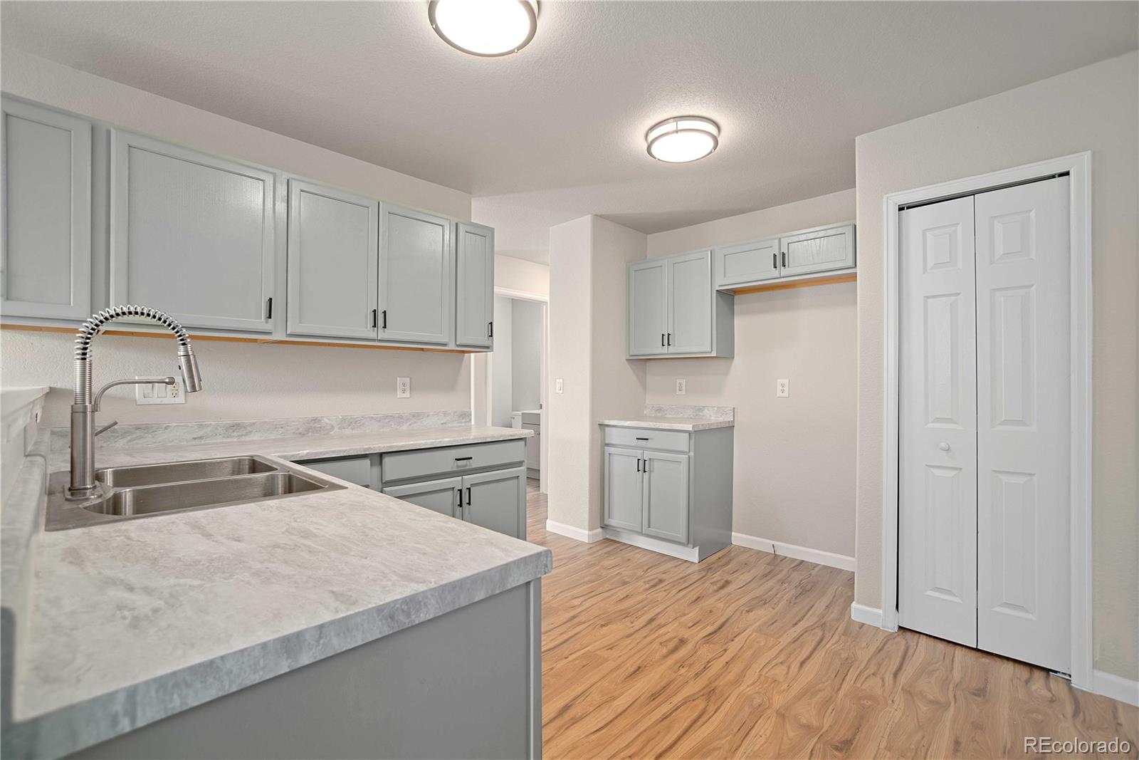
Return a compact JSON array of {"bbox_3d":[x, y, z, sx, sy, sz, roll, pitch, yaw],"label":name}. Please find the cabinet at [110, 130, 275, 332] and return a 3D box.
[{"bbox_3d":[-1.579,-0.552,2.003,0.525,0.715,0.325,0,0,-44],"label":"cabinet"}]

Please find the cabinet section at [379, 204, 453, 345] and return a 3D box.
[{"bbox_3d":[-0.924,-0.555,2.675,0.415,0.729,0.310,1,0,-44],"label":"cabinet section"}]

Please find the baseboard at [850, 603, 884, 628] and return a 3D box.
[{"bbox_3d":[1.464,1.165,2.341,0.135,0.090,0.018,0,0,42],"label":"baseboard"}]

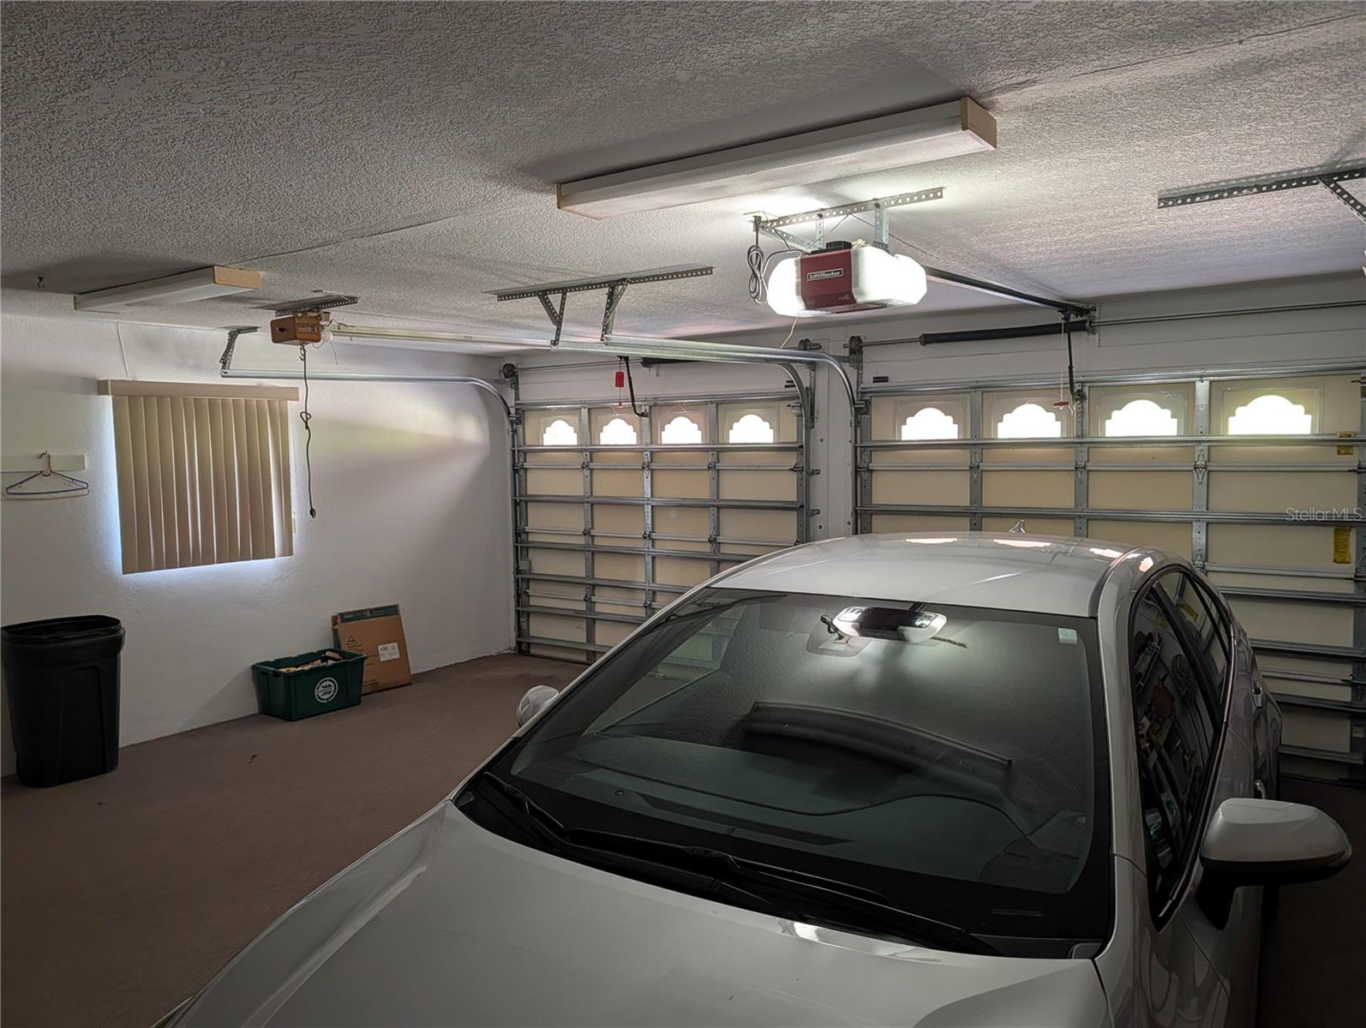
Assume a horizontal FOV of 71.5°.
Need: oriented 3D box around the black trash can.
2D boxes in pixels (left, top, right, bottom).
[{"bbox_3d":[-3.372,1.022,5.147,0.470,0.830,0.550,2,5,36],"label":"black trash can"}]

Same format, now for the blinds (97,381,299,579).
[{"bbox_3d":[-2.981,-0.242,5.991,0.130,1.135,1.190,2,5,36],"label":"blinds"}]

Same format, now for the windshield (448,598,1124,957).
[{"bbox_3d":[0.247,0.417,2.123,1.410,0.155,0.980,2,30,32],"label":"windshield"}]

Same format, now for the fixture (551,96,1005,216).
[{"bbox_3d":[0.197,-0.933,2.573,1.230,0.078,0.215,2,5,33],"label":"fixture"}]

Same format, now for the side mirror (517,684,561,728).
[{"bbox_3d":[-0.414,0.609,2.728,0.250,0.195,0.160,2,5,32],"label":"side mirror"}]

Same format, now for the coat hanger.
[{"bbox_3d":[-3.534,-0.212,5.251,0.045,0.245,0.415,2,5,36],"label":"coat hanger"}]

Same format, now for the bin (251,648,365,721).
[{"bbox_3d":[-2.515,1.165,6.422,0.430,0.340,0.600,2,5,36],"label":"bin"}]

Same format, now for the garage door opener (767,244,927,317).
[{"bbox_3d":[0.532,-0.771,3.139,0.420,0.210,0.300,2,5,36],"label":"garage door opener"}]

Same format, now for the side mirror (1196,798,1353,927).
[{"bbox_3d":[1.109,0.654,1.782,0.250,0.195,0.160,2,5,32],"label":"side mirror"}]

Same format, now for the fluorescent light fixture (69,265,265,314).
[{"bbox_3d":[-2.416,-1.026,4.400,1.230,0.078,0.212,2,5,34],"label":"fluorescent light fixture"}]

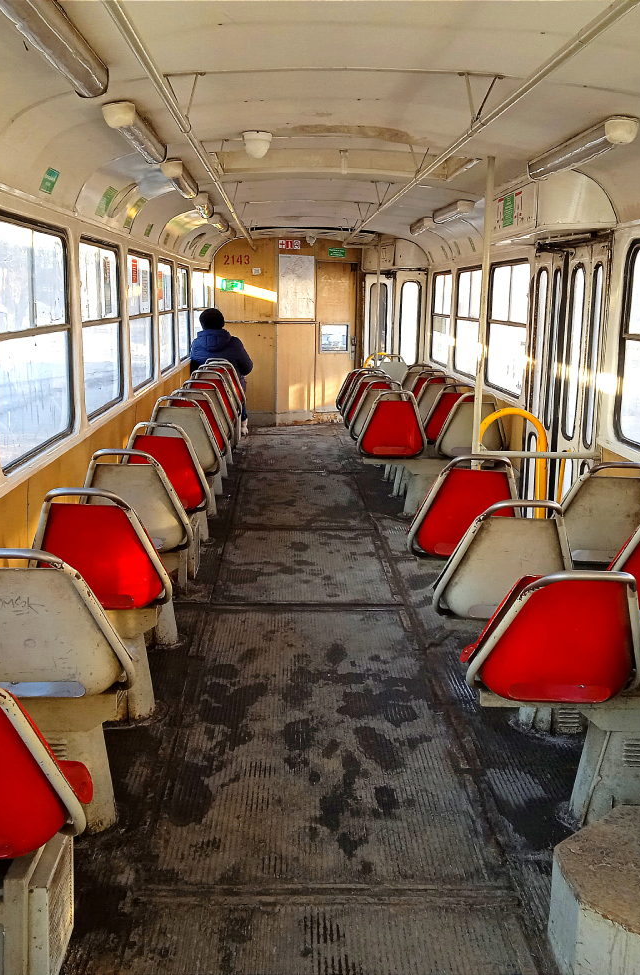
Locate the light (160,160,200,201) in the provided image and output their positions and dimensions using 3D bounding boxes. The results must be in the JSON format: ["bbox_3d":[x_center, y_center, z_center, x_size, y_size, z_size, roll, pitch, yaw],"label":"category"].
[{"bbox_3d":[-0.676,-1.496,5.143,0.115,0.092,1.000,1,10,-2],"label":"light"}]

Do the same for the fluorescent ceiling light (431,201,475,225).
[{"bbox_3d":[0.844,-1.748,6.712,0.115,0.092,1.000,1,10,-2],"label":"fluorescent ceiling light"}]

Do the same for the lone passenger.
[{"bbox_3d":[-0.951,-1.096,10.225,0.570,1.279,0.880,1,10,-2],"label":"lone passenger"}]

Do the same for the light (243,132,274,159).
[{"bbox_3d":[-0.252,-1.380,4.234,0.127,0.110,0.127,1,10,-2],"label":"light"}]

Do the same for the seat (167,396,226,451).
[{"bbox_3d":[-0.779,-0.397,6.488,0.410,0.370,0.490,1,10,-2],"label":"seat"}]

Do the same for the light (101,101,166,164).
[{"bbox_3d":[-0.629,-1.214,3.632,0.105,0.085,0.970,-7,11,-1],"label":"light"}]

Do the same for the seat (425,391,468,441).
[{"bbox_3d":[0.962,-0.540,7.670,0.420,0.390,0.440,1,10,-2],"label":"seat"}]

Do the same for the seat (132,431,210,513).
[{"bbox_3d":[-0.726,-0.101,4.876,0.410,0.370,0.490,1,10,-2],"label":"seat"}]

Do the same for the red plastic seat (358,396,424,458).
[{"bbox_3d":[0.464,-0.408,6.882,0.420,0.390,0.440,1,10,-2],"label":"red plastic seat"}]

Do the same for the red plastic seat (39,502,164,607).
[{"bbox_3d":[-0.677,0.176,3.367,0.410,0.370,0.490,1,10,-2],"label":"red plastic seat"}]

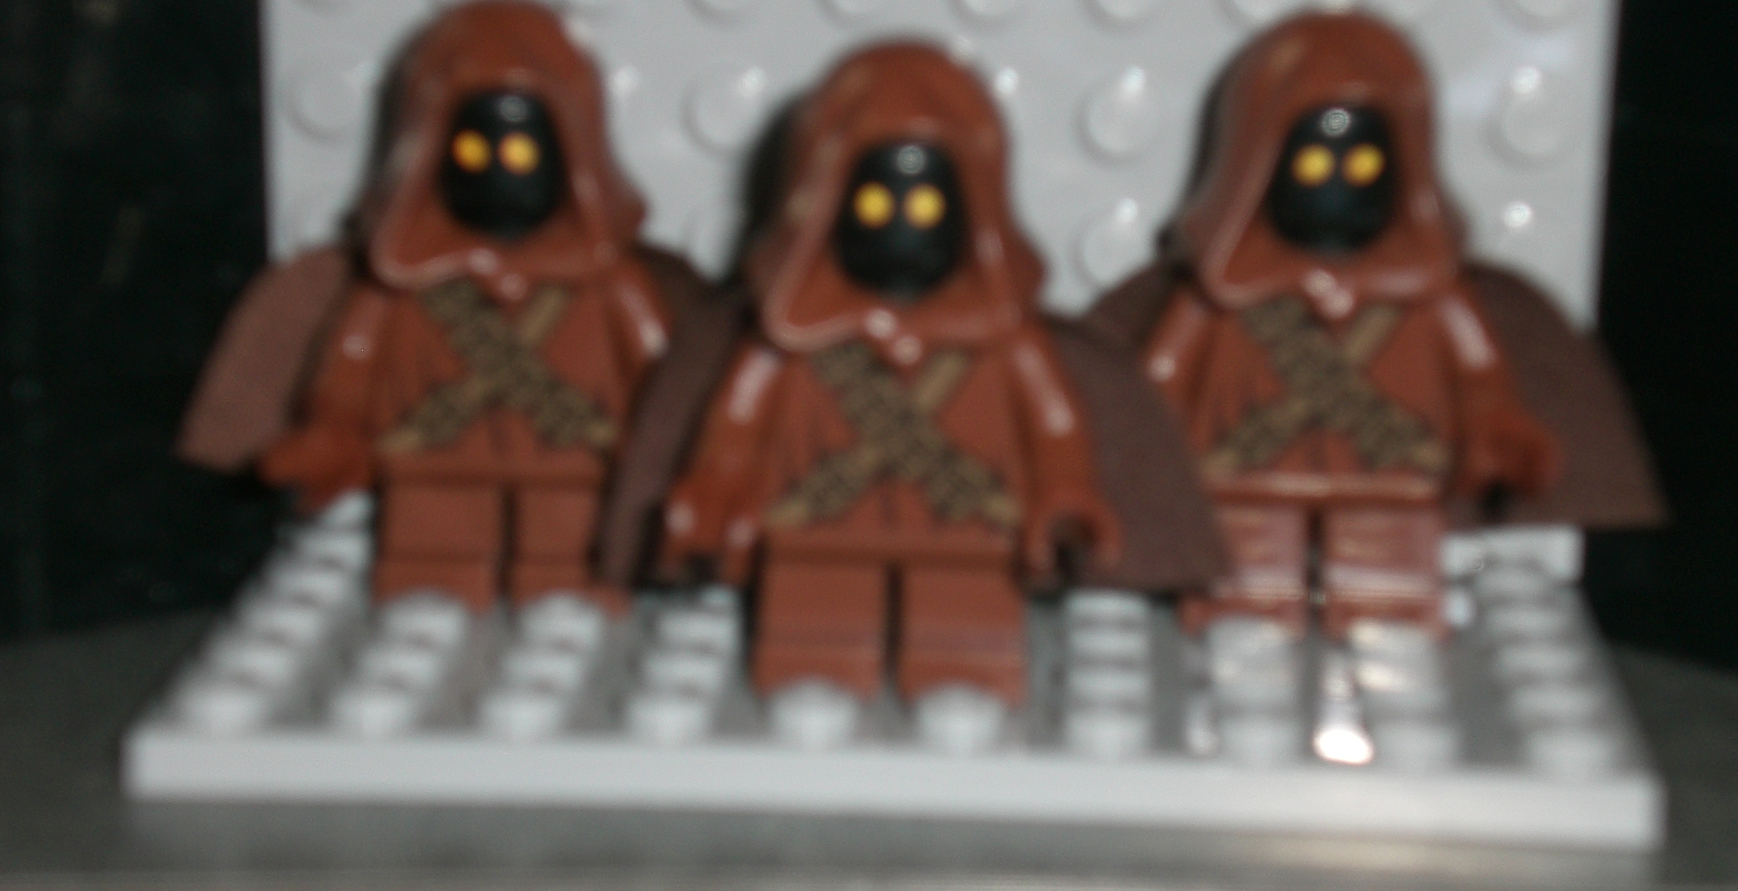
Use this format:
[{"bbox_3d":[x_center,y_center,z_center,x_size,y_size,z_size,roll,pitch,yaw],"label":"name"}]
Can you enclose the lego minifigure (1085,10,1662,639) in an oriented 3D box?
[{"bbox_3d":[0.028,-0.008,0.254,0.036,0.036,0.017,1,13,3],"label":"lego minifigure"}]

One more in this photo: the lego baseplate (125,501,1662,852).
[{"bbox_3d":[0.002,0.012,0.253,0.080,0.005,0.048,1,13,3],"label":"lego baseplate"}]

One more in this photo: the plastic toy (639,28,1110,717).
[{"bbox_3d":[0.002,-0.005,0.240,0.030,0.036,0.017,1,13,3],"label":"plastic toy"}]

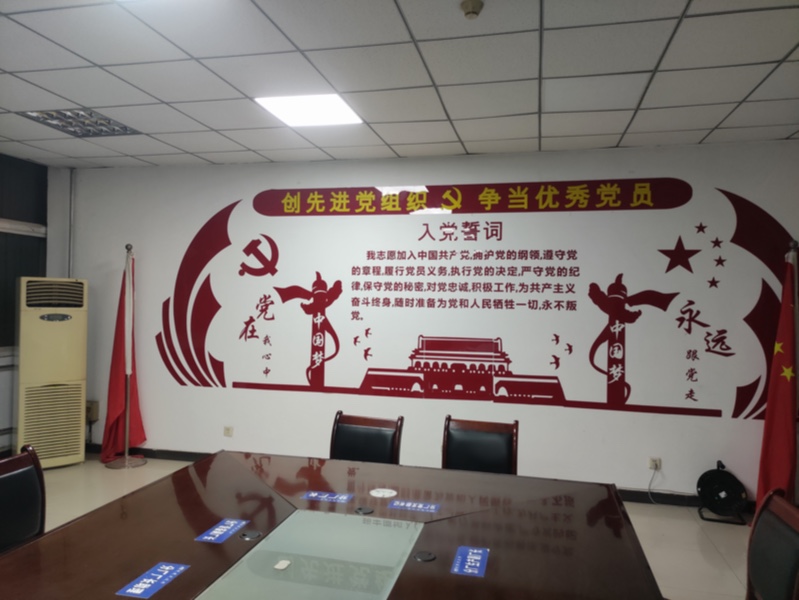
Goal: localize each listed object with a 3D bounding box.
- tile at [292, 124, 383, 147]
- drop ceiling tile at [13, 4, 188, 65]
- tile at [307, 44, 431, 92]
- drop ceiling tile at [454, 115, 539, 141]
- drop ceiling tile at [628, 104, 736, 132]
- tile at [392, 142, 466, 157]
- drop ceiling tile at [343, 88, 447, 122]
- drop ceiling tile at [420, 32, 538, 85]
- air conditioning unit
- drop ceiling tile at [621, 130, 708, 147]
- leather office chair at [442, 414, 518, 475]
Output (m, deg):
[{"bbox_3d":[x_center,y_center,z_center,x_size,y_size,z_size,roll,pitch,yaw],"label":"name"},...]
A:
[{"bbox_3d":[-0.450,-1.276,4.477,0.595,0.020,0.595,1,0,13],"label":"tile"},{"bbox_3d":[-1.448,-1.296,2.863,0.595,0.020,0.595,1,0,13],"label":"drop ceiling tile"},{"bbox_3d":[-0.143,-1.270,3.160,0.595,0.020,0.595,1,0,13],"label":"tile"},{"bbox_3d":[0.715,-1.254,4.186,0.594,0.020,0.594,1,0,13],"label":"drop ceiling tile"},{"bbox_3d":[1.880,-1.228,3.903,0.595,0.020,0.595,1,0,13],"label":"drop ceiling tile"},{"bbox_3d":[0.243,-1.261,4.802,0.595,0.020,0.392,1,0,13],"label":"tile"},{"bbox_3d":[-0.008,-1.268,3.740,0.594,0.020,0.594,1,0,13],"label":"drop ceiling tile"},{"bbox_3d":[0.438,-1.259,3.018,0.594,0.020,0.594,1,0,13],"label":"drop ceiling tile"},{"bbox_3d":[-3.239,0.661,5.365,0.531,1.708,0.310,1,0,-40],"label":"air conditioning unit"},{"bbox_3d":[1.998,-1.228,4.404,0.595,0.020,0.384,1,0,13],"label":"drop ceiling tile"},{"bbox_3d":[0.388,1.116,2.947,0.460,0.926,0.560,1,0,13],"label":"leather office chair"}]

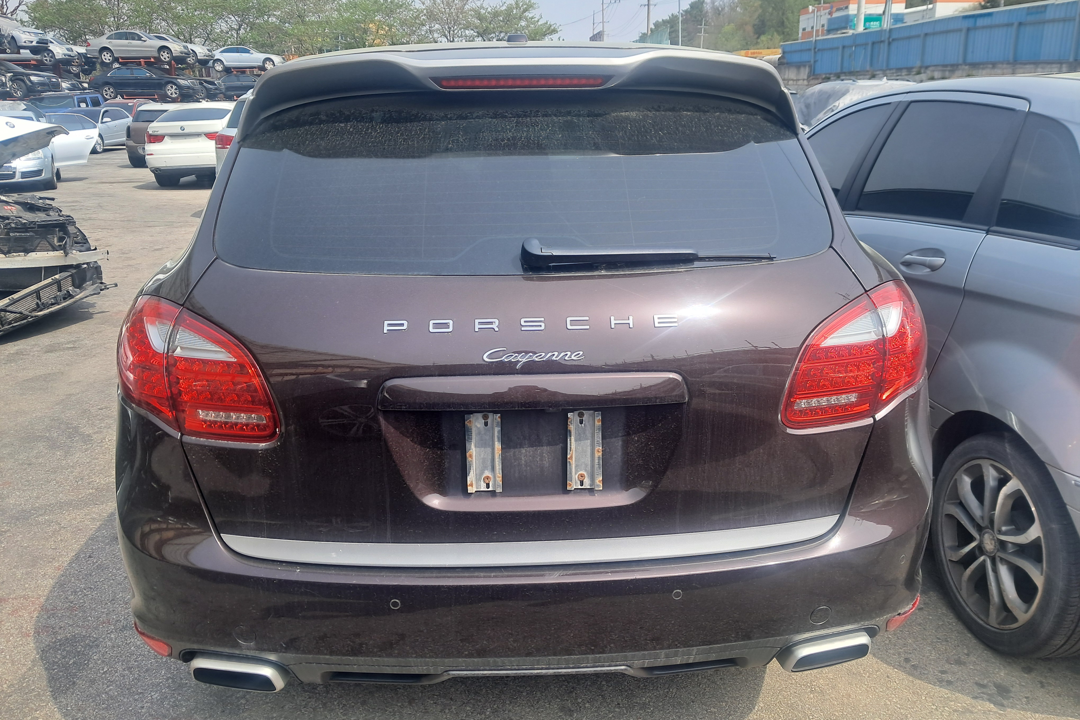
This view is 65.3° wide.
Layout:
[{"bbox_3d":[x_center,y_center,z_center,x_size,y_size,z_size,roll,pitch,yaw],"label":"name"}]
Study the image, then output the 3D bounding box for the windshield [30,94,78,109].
[{"bbox_3d":[-16.355,-8.659,28.300,1.450,0.500,0.120,-2,-11,-6],"label":"windshield"}]

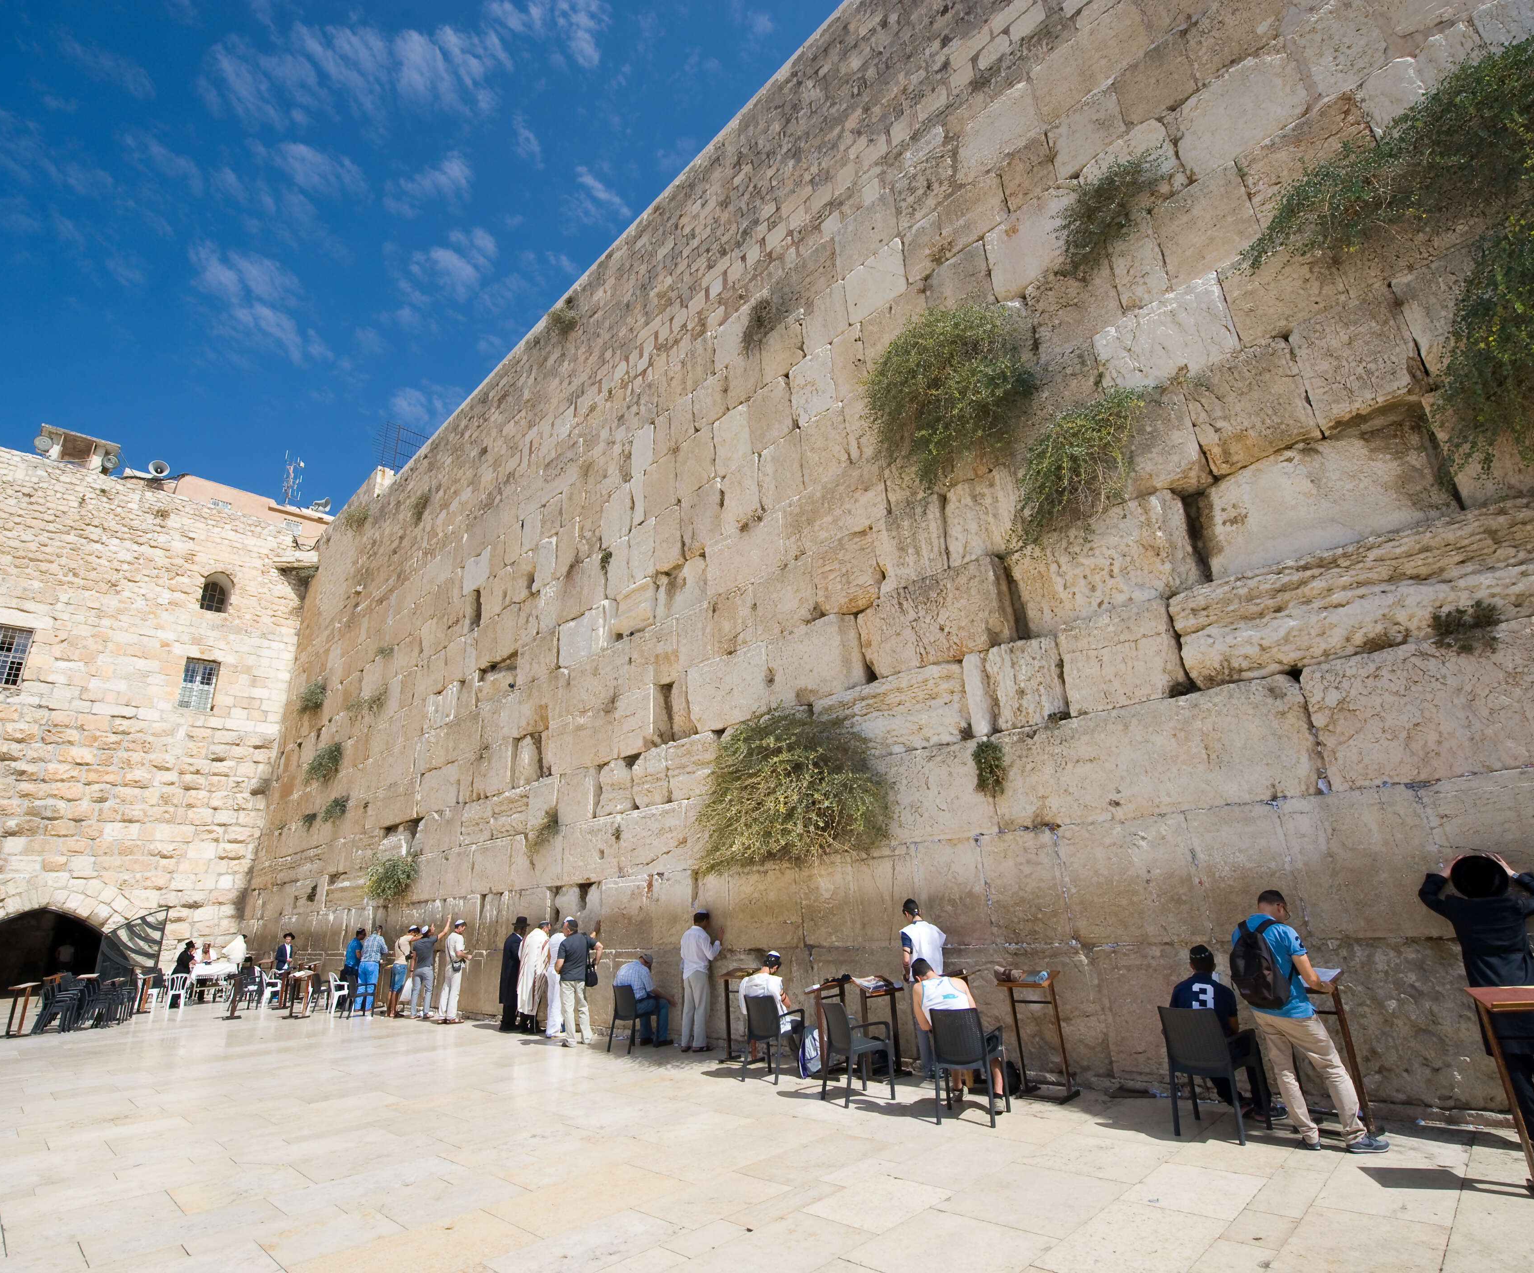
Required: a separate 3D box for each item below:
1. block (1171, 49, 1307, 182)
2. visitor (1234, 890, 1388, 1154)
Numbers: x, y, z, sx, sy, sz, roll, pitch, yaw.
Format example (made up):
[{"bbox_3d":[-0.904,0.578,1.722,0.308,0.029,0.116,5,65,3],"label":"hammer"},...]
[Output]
[{"bbox_3d":[5.688,-5.932,8.848,1.175,0.941,0.700,-21,-27,40],"label":"block"},{"bbox_3d":[3.786,2.660,5.287,0.550,1.640,0.540,6,-22,-24],"label":"visitor"}]

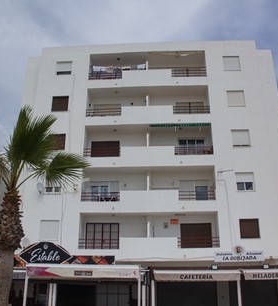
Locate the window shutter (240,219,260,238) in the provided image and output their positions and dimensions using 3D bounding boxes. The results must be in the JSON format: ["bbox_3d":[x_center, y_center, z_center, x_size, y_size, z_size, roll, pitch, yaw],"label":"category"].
[{"bbox_3d":[6.646,4.566,20.760,1.169,1.204,0.080,-1,-20,3],"label":"window shutter"}]

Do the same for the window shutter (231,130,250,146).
[{"bbox_3d":[6.680,-0.947,22.796,1.169,1.204,0.080,-1,-20,3],"label":"window shutter"}]

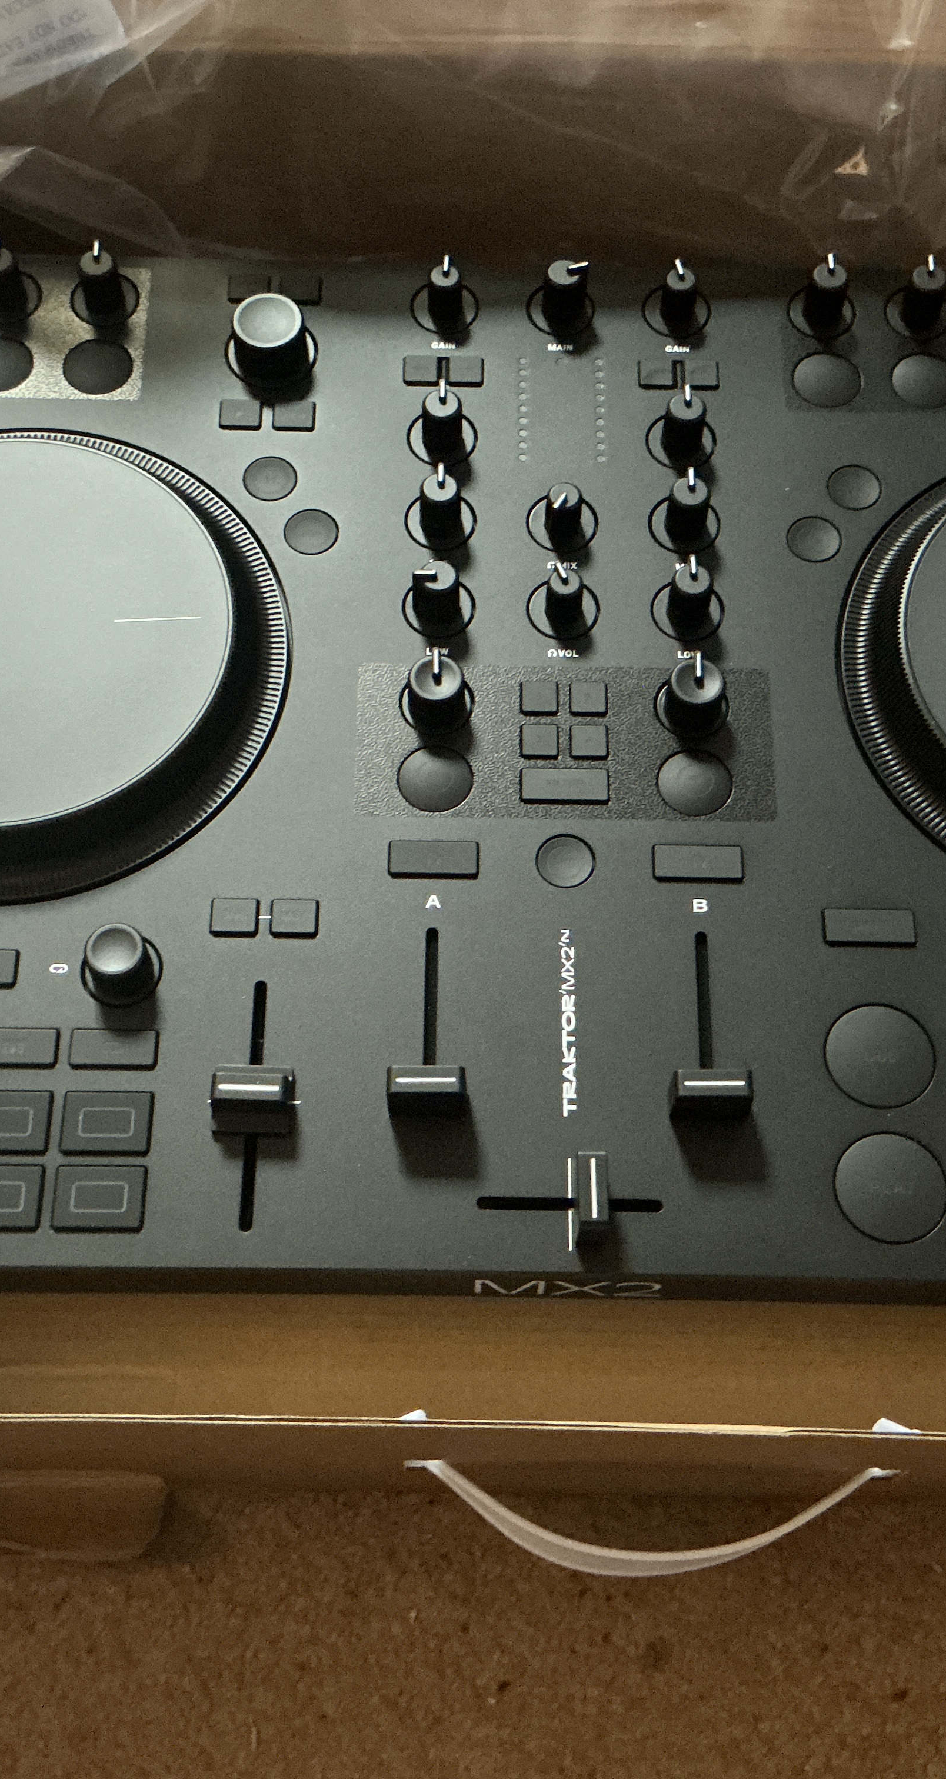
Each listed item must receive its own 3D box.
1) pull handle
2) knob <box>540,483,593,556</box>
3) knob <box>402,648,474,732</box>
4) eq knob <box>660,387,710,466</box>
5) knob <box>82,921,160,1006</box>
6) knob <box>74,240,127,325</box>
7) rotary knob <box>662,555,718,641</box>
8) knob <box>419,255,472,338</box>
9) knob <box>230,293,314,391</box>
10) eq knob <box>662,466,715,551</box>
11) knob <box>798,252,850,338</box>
[{"bbox_3d":[0.043,0.151,0.460,0.115,0.020,0.025,1,67,0],"label":"pull handle"},{"bbox_3d":[0.025,-0.106,0.533,0.010,0.014,0.011,31,69,12],"label":"knob"},{"bbox_3d":[-0.009,-0.051,0.486,0.019,0.015,0.019,1,65,0],"label":"knob"},{"bbox_3d":[0.059,-0.131,0.536,0.011,0.015,0.013,1,67,0],"label":"eq knob"},{"bbox_3d":[-0.087,0.017,0.472,0.016,0.013,0.016,1,67,0],"label":"knob"},{"bbox_3d":[-0.107,-0.176,0.553,0.011,0.016,0.013,1,67,0],"label":"knob"},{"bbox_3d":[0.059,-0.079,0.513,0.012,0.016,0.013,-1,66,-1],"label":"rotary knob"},{"bbox_3d":[-0.008,-0.174,0.555,0.011,0.016,0.012,2,66,0],"label":"knob"},{"bbox_3d":[-0.058,-0.158,0.547,0.021,0.014,0.021,1,67,0],"label":"knob"},{"bbox_3d":[0.059,-0.105,0.524,0.011,0.016,0.013,1,67,0],"label":"eq knob"},{"bbox_3d":[0.102,-0.172,0.554,0.011,0.016,0.013,1,67,0],"label":"knob"}]

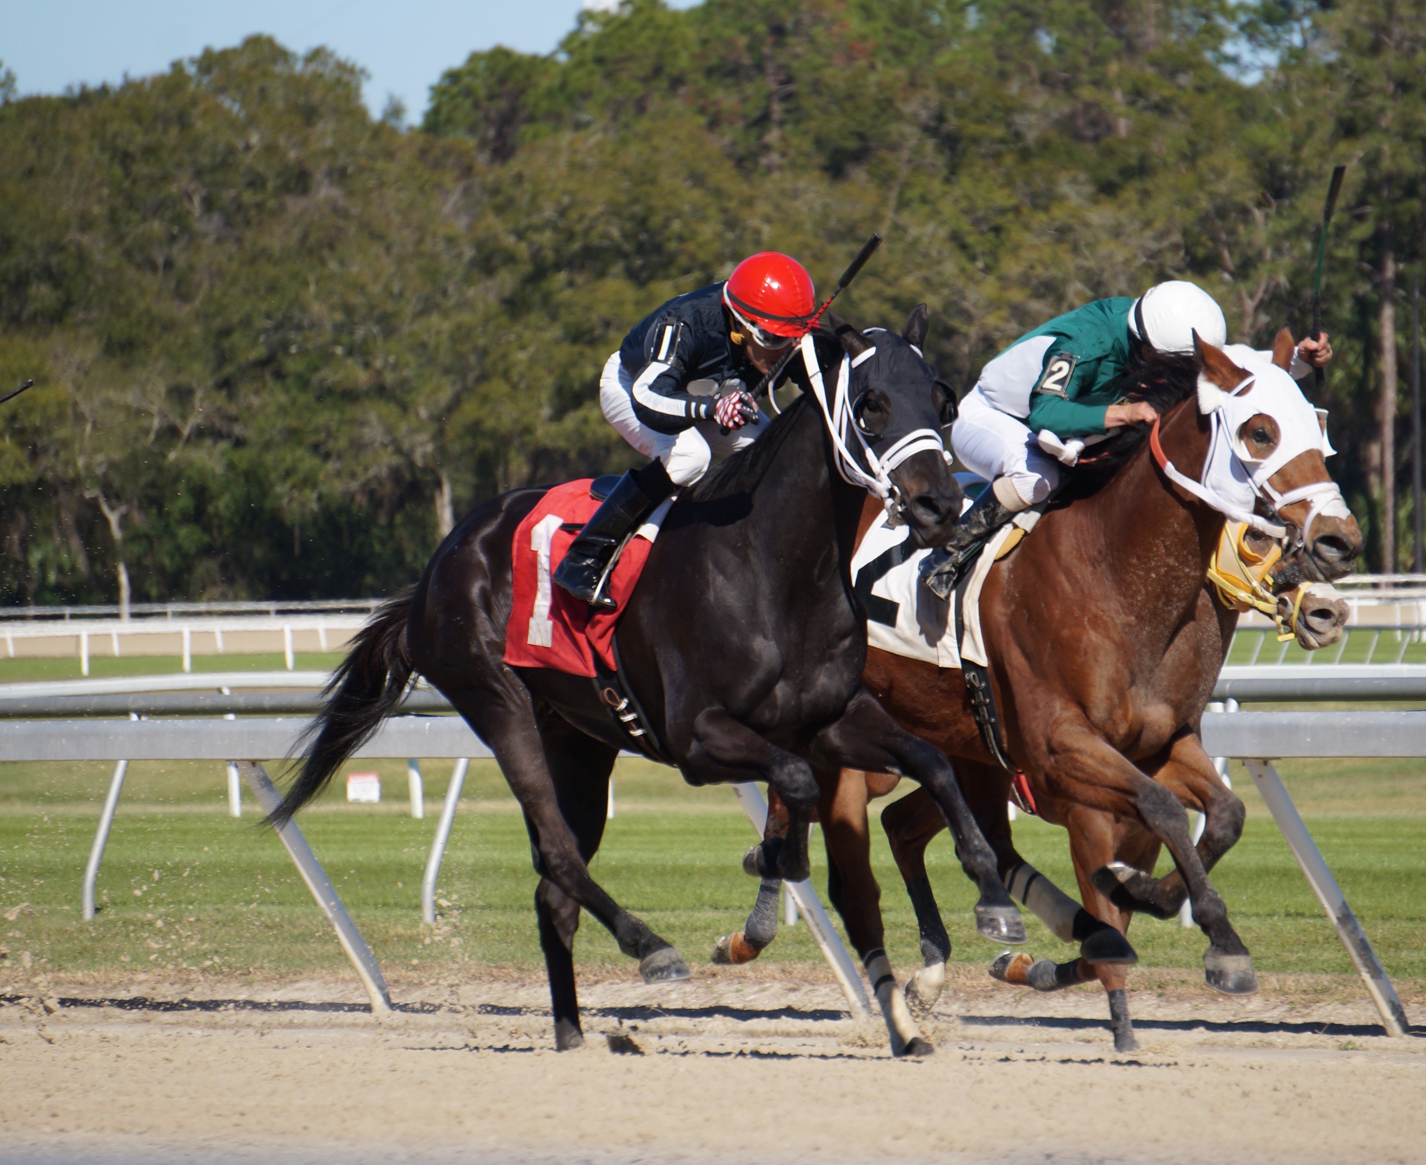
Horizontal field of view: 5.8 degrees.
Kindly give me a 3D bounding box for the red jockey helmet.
[{"bbox_3d":[0.158,-0.788,39.100,0.230,0.190,0.280,-1,24,-40],"label":"red jockey helmet"}]

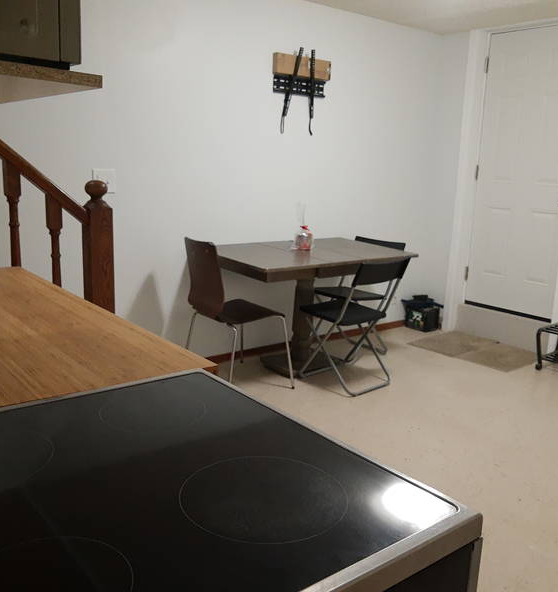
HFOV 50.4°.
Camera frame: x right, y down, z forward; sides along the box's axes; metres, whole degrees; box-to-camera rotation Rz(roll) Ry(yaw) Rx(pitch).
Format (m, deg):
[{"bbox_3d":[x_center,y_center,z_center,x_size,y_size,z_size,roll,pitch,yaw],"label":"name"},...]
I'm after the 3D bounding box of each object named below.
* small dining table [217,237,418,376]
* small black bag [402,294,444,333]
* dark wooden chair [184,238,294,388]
[{"bbox_3d":[0.163,0.106,3.654,1.210,0.772,0.860,-7,15,-35],"label":"small dining table"},{"bbox_3d":[1.191,0.135,4.874,0.205,0.280,0.230,-7,15,-37],"label":"small black bag"},{"bbox_3d":[-0.252,0.095,3.442,0.520,0.855,0.545,-7,15,-37],"label":"dark wooden chair"}]

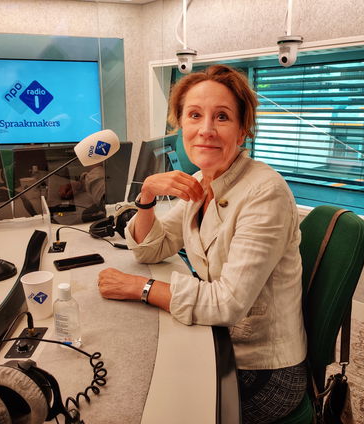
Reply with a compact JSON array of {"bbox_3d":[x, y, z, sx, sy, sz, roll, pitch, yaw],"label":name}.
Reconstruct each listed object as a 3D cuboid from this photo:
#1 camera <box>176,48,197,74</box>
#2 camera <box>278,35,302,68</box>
[{"bbox_3d":[0.034,-1.096,3.218,0.150,0.175,0.155,4,14,17],"label":"camera"},{"bbox_3d":[0.629,-0.933,2.564,0.150,0.175,0.155,11,17,38],"label":"camera"}]

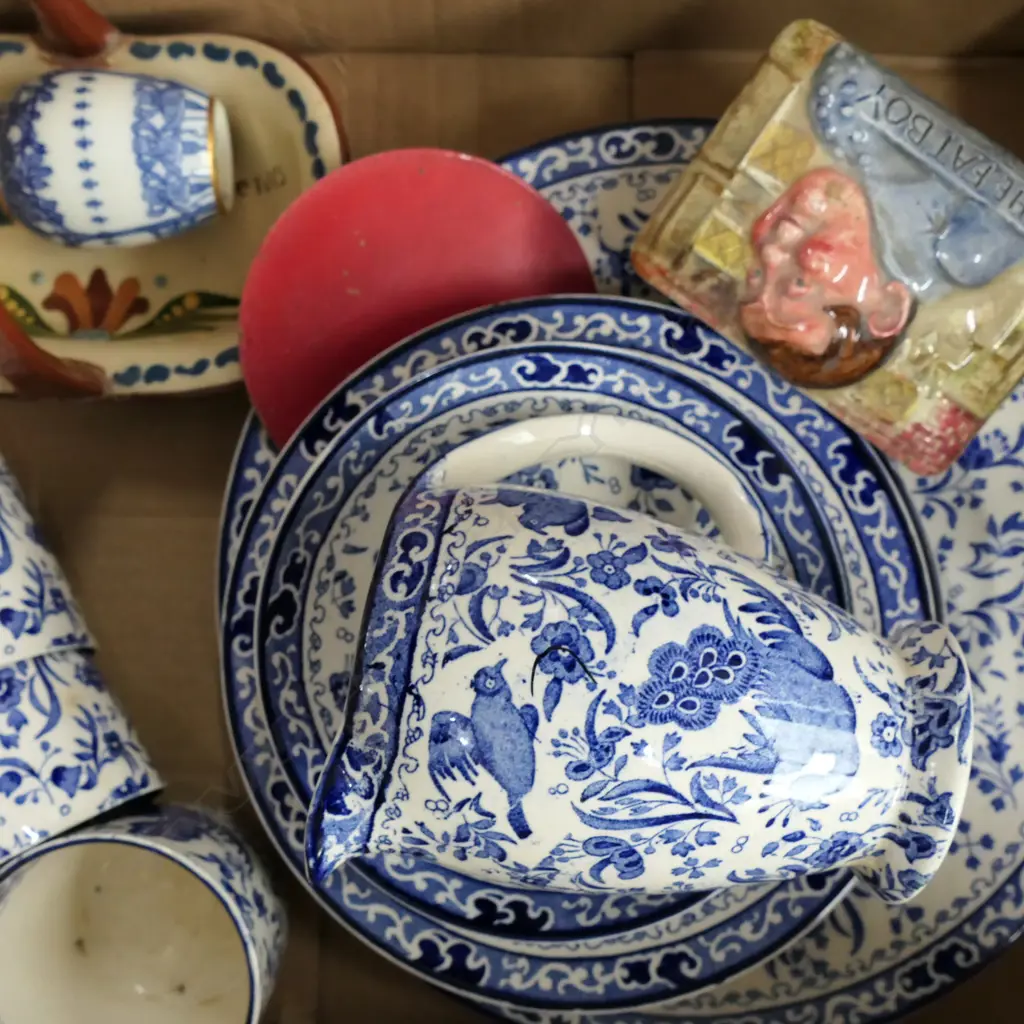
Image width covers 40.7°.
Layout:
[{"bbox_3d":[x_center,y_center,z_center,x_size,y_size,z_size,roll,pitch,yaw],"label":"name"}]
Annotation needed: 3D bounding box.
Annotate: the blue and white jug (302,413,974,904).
[{"bbox_3d":[0.040,0.046,0.422,0.171,0.111,0.163,10,67,-3],"label":"blue and white jug"}]

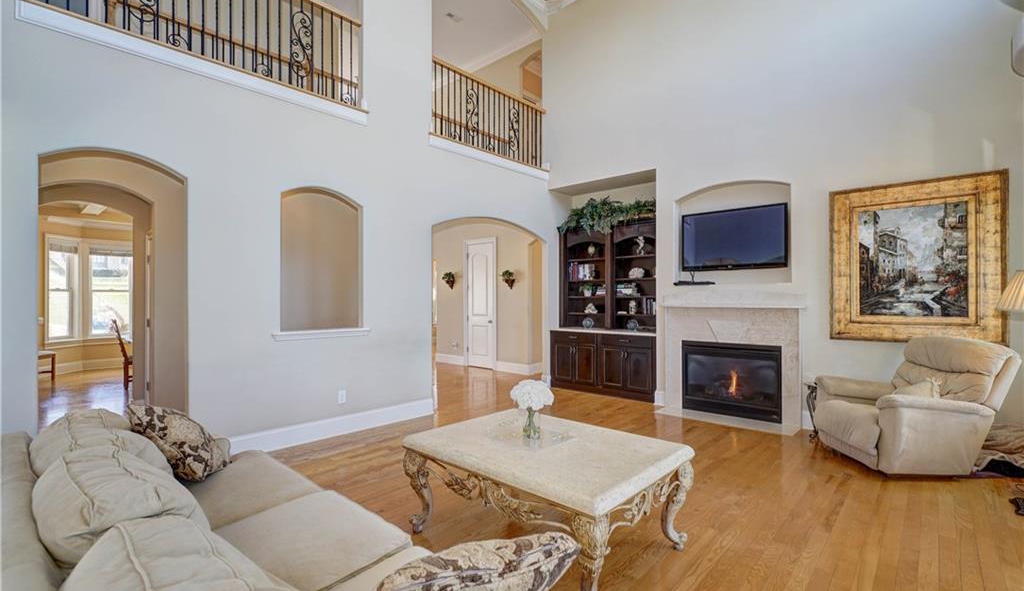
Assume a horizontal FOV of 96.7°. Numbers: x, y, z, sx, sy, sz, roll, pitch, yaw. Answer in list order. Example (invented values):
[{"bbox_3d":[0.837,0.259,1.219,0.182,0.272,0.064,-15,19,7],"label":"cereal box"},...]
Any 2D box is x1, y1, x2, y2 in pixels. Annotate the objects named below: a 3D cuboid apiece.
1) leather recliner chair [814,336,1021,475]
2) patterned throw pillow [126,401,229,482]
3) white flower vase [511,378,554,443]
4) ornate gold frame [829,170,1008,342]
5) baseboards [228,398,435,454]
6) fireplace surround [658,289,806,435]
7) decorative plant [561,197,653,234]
[{"bbox_3d":[3.270,0.870,3.900,1.080,1.010,0.950,0,0,-2],"label":"leather recliner chair"},{"bbox_3d":[-1.633,0.686,2.268,0.160,0.450,0.430,-28,24,-7],"label":"patterned throw pillow"},{"bbox_3d":[0.111,0.647,2.600,0.240,0.346,0.240,0,0,0],"label":"white flower vase"},{"bbox_3d":[3.602,-0.302,4.115,1.205,1.450,0.070,0,0,43],"label":"ornate gold frame"},{"bbox_3d":[-1.705,1.288,4.477,0.025,0.185,2.310,0,0,43],"label":"baseboards"},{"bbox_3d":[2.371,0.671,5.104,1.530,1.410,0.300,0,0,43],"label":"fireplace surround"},{"bbox_3d":[1.470,-1.160,6.699,1.600,0.490,0.360,0,0,43],"label":"decorative plant"}]

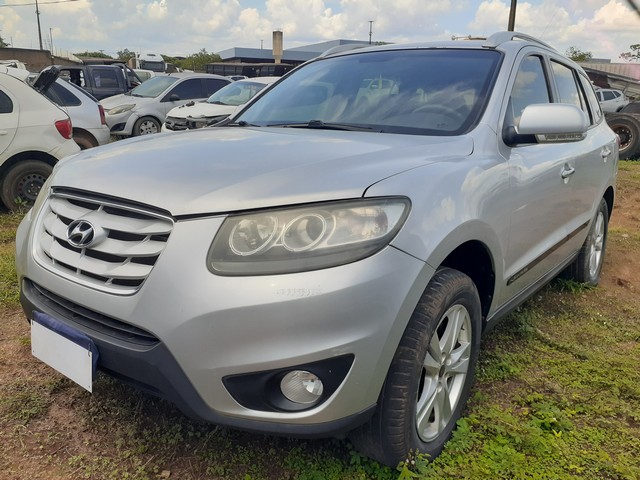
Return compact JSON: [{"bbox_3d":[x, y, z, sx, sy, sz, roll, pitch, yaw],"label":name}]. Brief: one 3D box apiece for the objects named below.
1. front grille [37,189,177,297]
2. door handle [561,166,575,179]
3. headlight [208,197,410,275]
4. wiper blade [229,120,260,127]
[{"bbox_3d":[-0.739,0.003,1.596,0.760,0.275,0.170,12,17,37],"label":"front grille"},{"bbox_3d":[1.259,-0.342,2.539,0.060,0.050,0.220,12,17,37],"label":"door handle"},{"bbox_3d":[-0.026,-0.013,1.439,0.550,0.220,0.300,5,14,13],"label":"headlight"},{"bbox_3d":[-0.424,-0.637,2.779,0.055,0.040,0.400,-7,16,-35],"label":"wiper blade"}]

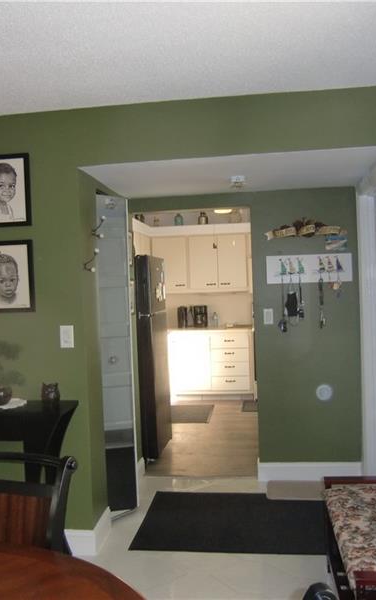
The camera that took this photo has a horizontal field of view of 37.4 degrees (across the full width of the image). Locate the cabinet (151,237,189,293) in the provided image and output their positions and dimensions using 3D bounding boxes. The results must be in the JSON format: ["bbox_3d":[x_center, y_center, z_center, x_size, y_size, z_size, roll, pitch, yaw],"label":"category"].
[{"bbox_3d":[-0.204,-0.463,7.450,0.503,0.765,0.330,-2,2,8],"label":"cabinet"}]

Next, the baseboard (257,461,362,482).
[{"bbox_3d":[0.891,1.267,4.073,0.748,0.140,0.020,-2,2,8],"label":"baseboard"}]

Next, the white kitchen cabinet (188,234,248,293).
[{"bbox_3d":[0.423,-0.481,7.364,0.765,0.767,0.330,-2,2,8],"label":"white kitchen cabinet"}]

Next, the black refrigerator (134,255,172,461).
[{"bbox_3d":[-0.590,0.494,5.016,0.720,1.731,0.700,-2,2,8],"label":"black refrigerator"}]

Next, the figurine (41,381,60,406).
[{"bbox_3d":[-0.747,0.505,3.031,0.088,0.103,0.075,-2,1,7],"label":"figurine"}]

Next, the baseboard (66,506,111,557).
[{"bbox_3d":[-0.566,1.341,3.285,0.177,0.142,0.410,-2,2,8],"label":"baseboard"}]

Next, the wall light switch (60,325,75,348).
[{"bbox_3d":[-0.660,0.202,3.056,0.071,0.120,0.013,-2,2,8],"label":"wall light switch"}]

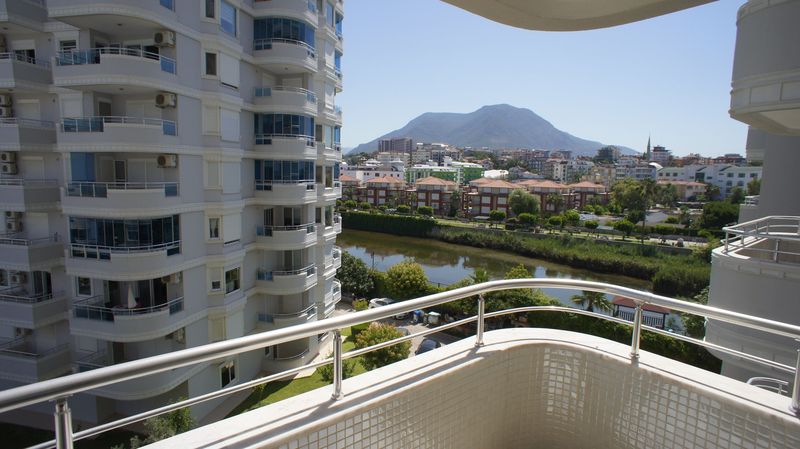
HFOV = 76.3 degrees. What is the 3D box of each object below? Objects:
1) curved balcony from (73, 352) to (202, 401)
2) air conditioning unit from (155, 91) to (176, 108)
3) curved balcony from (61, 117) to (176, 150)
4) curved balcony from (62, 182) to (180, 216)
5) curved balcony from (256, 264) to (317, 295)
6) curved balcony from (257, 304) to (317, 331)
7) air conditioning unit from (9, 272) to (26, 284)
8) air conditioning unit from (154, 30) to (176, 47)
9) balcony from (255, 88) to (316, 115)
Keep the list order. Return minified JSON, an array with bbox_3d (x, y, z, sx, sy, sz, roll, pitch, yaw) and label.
[{"bbox_3d":[-13.563,7.516,25.645,4.520,1.520,2.950,2,6,12],"label":"curved balcony"},{"bbox_3d":[-11.728,-6.231,25.446,0.820,0.600,0.320,3,7,13],"label":"air conditioning unit"},{"bbox_3d":[-13.415,-4.207,24.437,4.520,1.520,2.850,2,6,12],"label":"curved balcony"},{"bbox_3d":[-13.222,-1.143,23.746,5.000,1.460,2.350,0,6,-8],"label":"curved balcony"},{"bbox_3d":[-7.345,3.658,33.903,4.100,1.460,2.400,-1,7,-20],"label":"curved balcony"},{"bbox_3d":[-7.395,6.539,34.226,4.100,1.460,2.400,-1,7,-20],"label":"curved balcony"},{"bbox_3d":[-21.186,3.045,28.167,0.800,0.560,0.320,3,7,13],"label":"air conditioning unit"},{"bbox_3d":[-11.643,-9.167,25.102,0.820,0.600,0.320,3,7,13],"label":"air conditioning unit"},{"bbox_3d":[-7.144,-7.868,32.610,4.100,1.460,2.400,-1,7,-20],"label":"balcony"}]

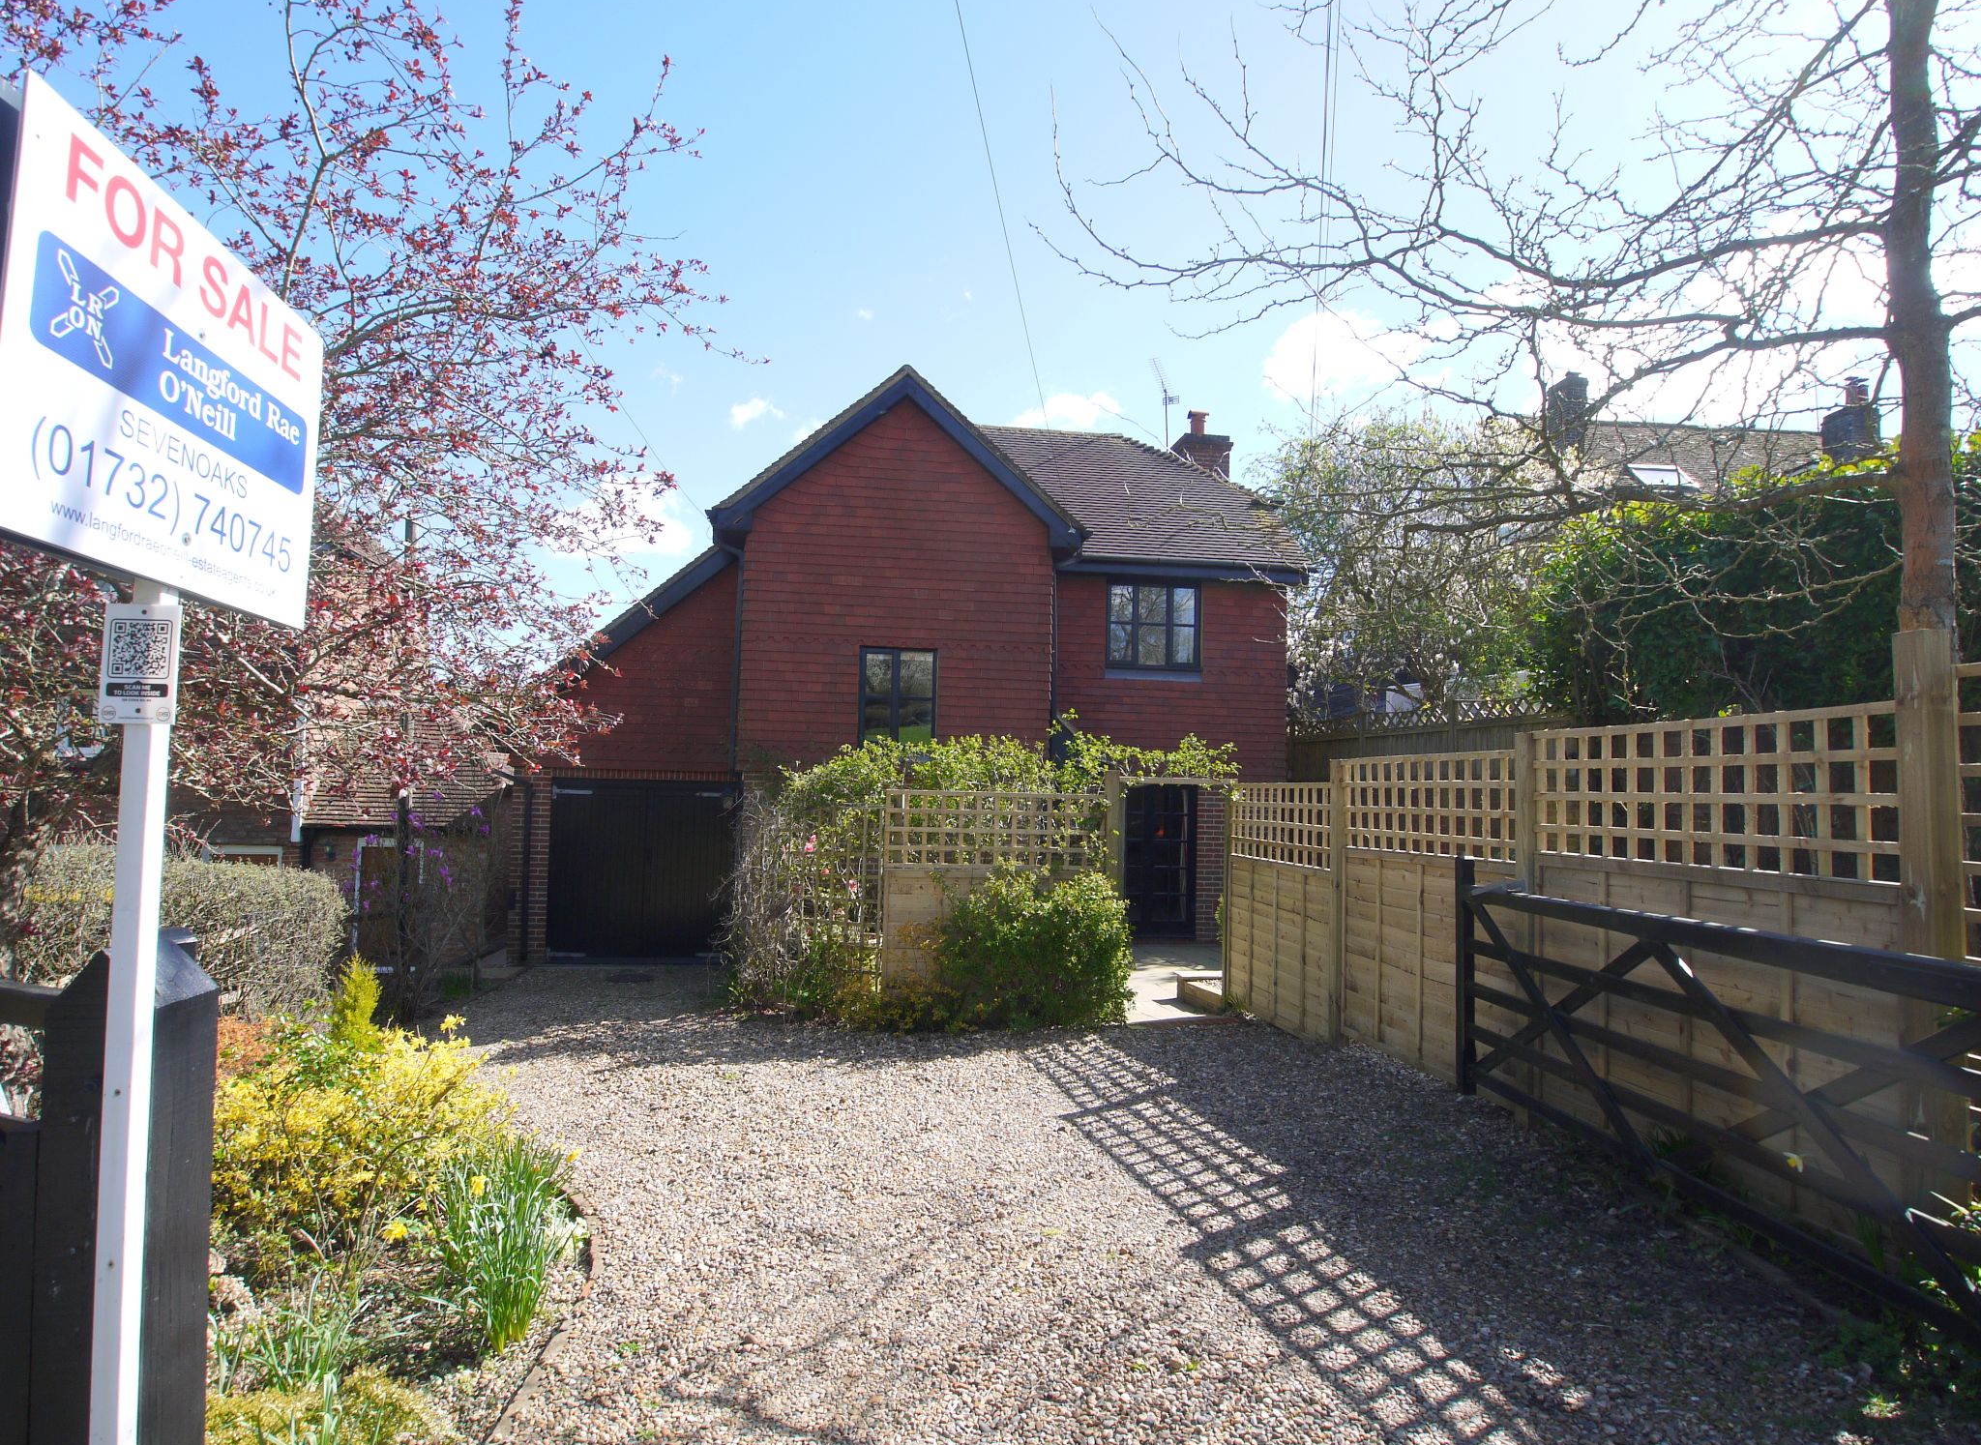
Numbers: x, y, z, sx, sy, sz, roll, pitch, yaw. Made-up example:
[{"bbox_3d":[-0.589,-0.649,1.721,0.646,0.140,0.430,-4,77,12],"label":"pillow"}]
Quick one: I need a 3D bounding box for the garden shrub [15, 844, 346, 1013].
[{"bbox_3d":[-5.899,1.474,7.500,2.500,1.150,1.050,1,-3,0],"label":"garden shrub"}]

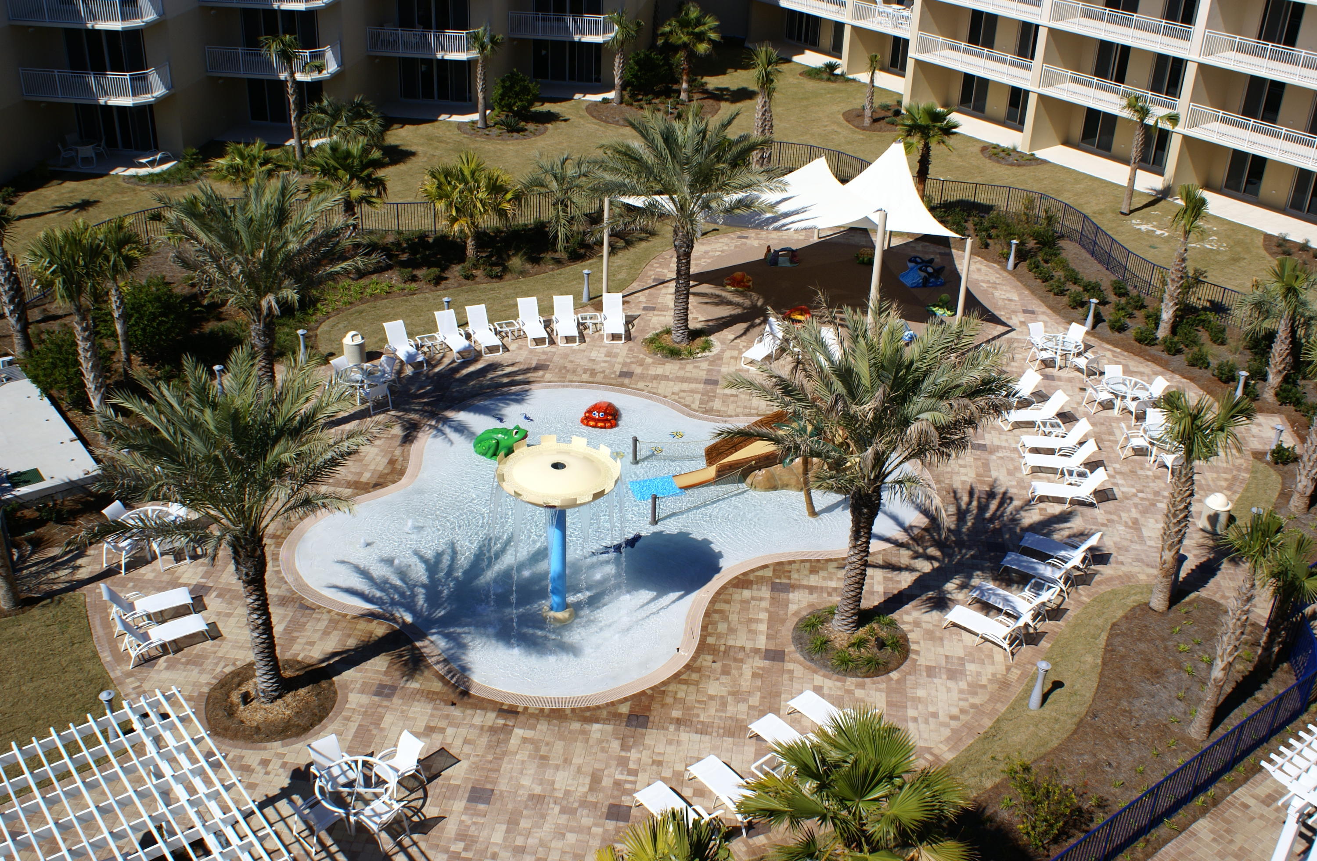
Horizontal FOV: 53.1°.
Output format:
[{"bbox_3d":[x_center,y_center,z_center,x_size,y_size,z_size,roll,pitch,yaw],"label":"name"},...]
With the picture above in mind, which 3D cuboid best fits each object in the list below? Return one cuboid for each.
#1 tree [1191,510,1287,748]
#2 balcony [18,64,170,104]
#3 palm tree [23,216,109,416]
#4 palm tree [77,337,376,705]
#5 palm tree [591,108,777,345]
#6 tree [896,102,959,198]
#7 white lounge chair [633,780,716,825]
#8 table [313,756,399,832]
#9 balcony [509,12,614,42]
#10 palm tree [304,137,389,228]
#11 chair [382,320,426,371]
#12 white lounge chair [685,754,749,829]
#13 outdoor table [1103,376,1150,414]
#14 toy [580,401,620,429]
[{"bbox_3d":[10.284,3.632,23.946,1.300,4.850,1.300,2,27,0],"label":"tree"},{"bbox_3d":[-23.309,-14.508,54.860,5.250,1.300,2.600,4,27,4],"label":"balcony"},{"bbox_3d":[-14.842,-2.508,33.992,2.200,5.750,2.200,1,29,0],"label":"palm tree"},{"bbox_3d":[-7.535,2.073,23.561,5.800,6.700,5.600,2,27,0],"label":"palm tree"},{"bbox_3d":[0.764,-5.926,39.284,5.500,7.200,5.500,1,29,0],"label":"palm tree"},{"bbox_3d":[10.897,-11.025,53.564,2.616,4.226,2.616,2,27,0],"label":"tree"},{"bbox_3d":[0.330,6.389,22.215,0.670,0.900,1.740,-17,33,-33],"label":"white lounge chair"},{"bbox_3d":[-5.345,6.528,23.409,1.360,0.720,1.360,1,29,0],"label":"table"},{"bbox_3d":[-4.886,-21.462,69.609,5.635,1.308,2.516,4,27,4],"label":"balcony"},{"bbox_3d":[-11.191,-8.774,47.664,3.000,3.500,3.000,2,27,0],"label":"palm tree"},{"bbox_3d":[-7.457,-2.480,38.846,0.674,0.926,1.711,-15,31,-30],"label":"chair"},{"bbox_3d":[1.265,5.911,22.356,0.680,0.950,1.780,-16,32,-33],"label":"white lounge chair"},{"bbox_3d":[13.384,-0.928,37.768,1.360,0.720,1.360,2,27,-1],"label":"outdoor table"},{"bbox_3d":[-1.586,-0.488,36.067,1.080,0.620,0.950,8,27,10],"label":"toy"}]

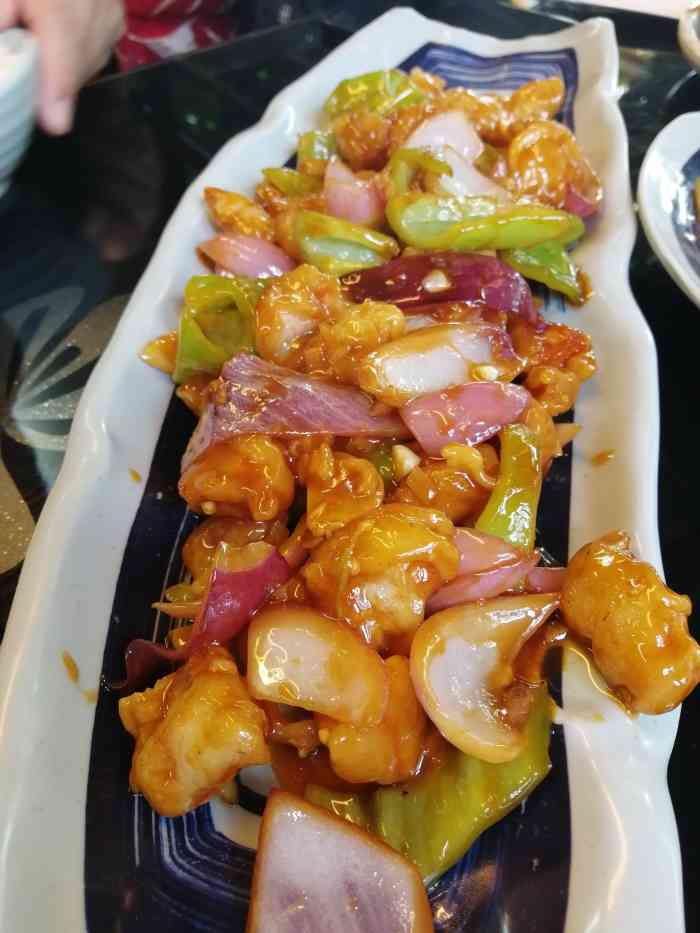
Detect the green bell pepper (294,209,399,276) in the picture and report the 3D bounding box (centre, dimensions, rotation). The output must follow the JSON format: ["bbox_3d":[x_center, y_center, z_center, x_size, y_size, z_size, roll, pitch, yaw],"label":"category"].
[{"bbox_3d":[-0.001,-0.100,0.328,0.043,0.022,0.026,16,62,12],"label":"green bell pepper"}]

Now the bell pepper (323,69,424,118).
[{"bbox_3d":[0.012,-0.198,0.391,0.052,0.022,0.029,-5,60,-1],"label":"bell pepper"}]

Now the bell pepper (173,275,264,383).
[{"bbox_3d":[-0.056,-0.057,0.310,0.035,0.032,0.037,-14,60,-6],"label":"bell pepper"}]

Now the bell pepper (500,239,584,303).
[{"bbox_3d":[0.086,-0.089,0.329,0.032,0.022,0.021,30,65,19],"label":"bell pepper"}]

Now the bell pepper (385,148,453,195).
[{"bbox_3d":[0.032,-0.135,0.337,0.027,0.022,0.019,-10,60,-3],"label":"bell pepper"}]

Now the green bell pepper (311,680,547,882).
[{"bbox_3d":[0.024,0.096,0.230,0.067,0.024,0.051,-18,61,-8],"label":"green bell pepper"}]

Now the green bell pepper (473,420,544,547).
[{"bbox_3d":[0.059,0.007,0.269,0.022,0.020,0.052,12,61,9],"label":"green bell pepper"}]

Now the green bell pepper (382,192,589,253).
[{"bbox_3d":[0.059,-0.108,0.323,0.084,0.023,0.024,1,60,3],"label":"green bell pepper"}]

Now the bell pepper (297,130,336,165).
[{"bbox_3d":[-0.016,-0.163,0.377,0.021,0.020,0.018,-1,60,2],"label":"bell pepper"}]

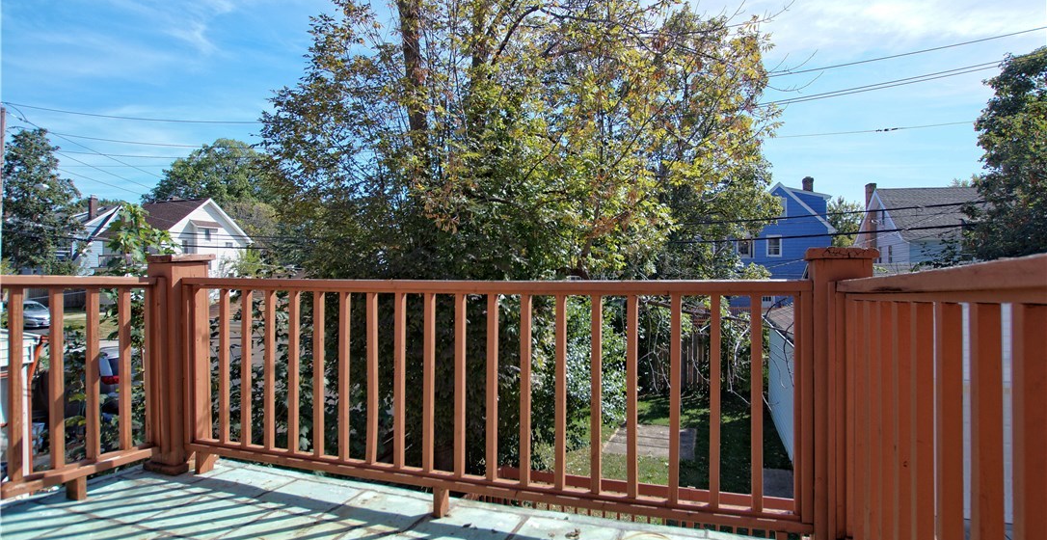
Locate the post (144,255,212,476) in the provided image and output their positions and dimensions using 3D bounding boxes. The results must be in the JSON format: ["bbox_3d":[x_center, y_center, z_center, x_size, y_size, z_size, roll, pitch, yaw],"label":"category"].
[{"bbox_3d":[-1.930,0.510,2.930,0.225,1.180,0.225,0,0,22],"label":"post"}]

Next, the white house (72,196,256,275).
[{"bbox_3d":[-29.200,-1.150,41.800,11.200,8.600,8.600,0,0,20],"label":"white house"}]

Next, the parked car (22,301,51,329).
[{"bbox_3d":[-27.400,2.390,28.400,4.500,1.430,1.800,0,0,23],"label":"parked car"}]

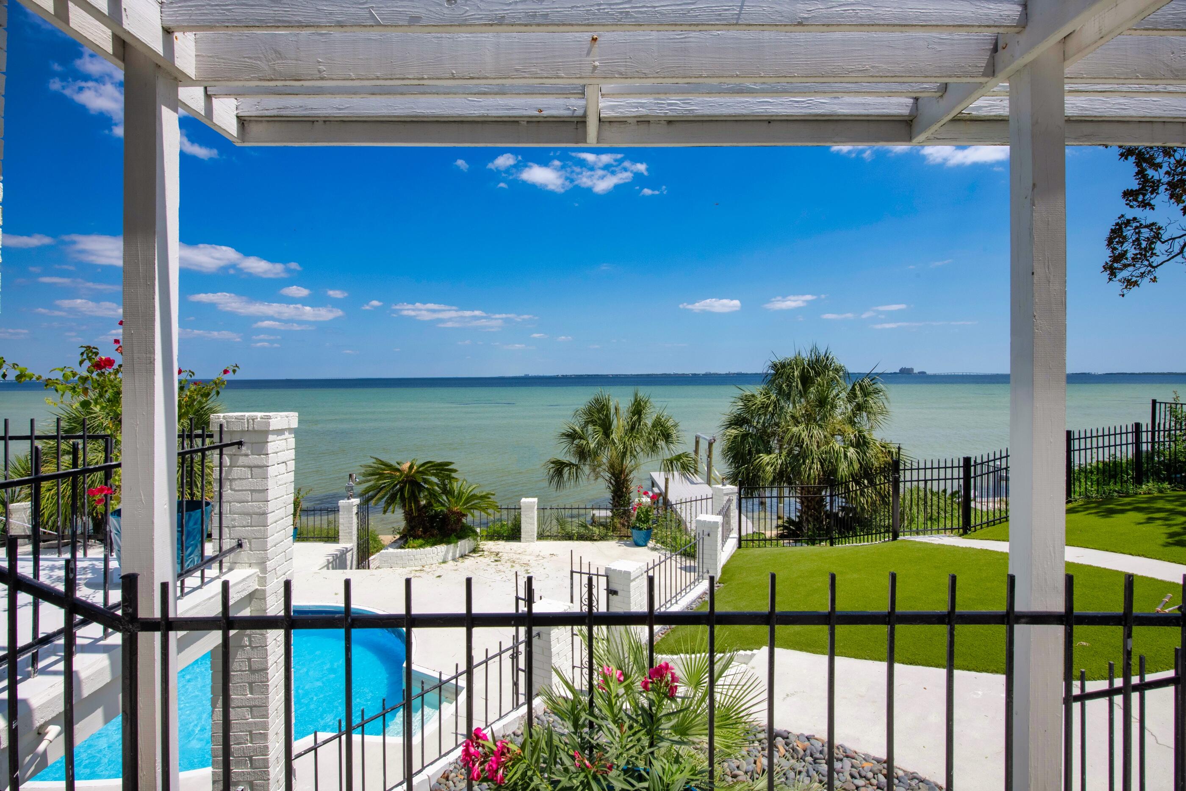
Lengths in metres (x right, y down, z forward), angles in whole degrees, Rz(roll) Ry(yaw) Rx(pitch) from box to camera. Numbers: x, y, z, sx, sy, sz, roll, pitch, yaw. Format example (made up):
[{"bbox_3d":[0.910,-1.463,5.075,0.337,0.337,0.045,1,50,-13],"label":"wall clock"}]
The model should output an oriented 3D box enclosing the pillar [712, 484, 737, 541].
[{"bbox_3d":[2.516,2.196,11.337,0.330,0.930,0.330,-1,2,-28],"label":"pillar"}]

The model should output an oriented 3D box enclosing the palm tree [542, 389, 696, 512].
[{"bbox_3d":[0.710,1.673,15.400,3.947,3.587,3.700,0,2,0],"label":"palm tree"}]

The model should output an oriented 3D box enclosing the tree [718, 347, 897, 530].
[{"bbox_3d":[4.575,0.973,12.700,3.692,4.010,3.500,0,2,0],"label":"tree"}]

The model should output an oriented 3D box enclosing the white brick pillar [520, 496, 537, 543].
[{"bbox_3d":[-1.470,2.914,13.789,0.350,0.950,0.350,0,2,0],"label":"white brick pillar"}]

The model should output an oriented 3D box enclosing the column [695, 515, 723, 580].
[{"bbox_3d":[1.790,2.304,9.015,0.345,0.880,0.345,1,2,27],"label":"column"}]

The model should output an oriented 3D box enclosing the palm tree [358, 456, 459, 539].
[{"bbox_3d":[-3.940,2.194,12.700,2.104,1.688,2.050,0,2,0],"label":"palm tree"}]

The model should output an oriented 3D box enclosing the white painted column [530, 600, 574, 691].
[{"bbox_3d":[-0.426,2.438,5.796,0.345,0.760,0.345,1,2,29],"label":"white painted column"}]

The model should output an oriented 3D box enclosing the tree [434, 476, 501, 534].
[{"bbox_3d":[-2.792,2.390,12.900,1.492,1.230,1.500,0,2,0],"label":"tree"}]

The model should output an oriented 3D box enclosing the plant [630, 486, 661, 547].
[{"bbox_3d":[1.188,2.733,13.450,0.715,1.388,0.650,0,2,0],"label":"plant"}]

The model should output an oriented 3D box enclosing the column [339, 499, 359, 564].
[{"bbox_3d":[-5.665,3.152,13.846,0.355,1.430,0.350,0,2,0],"label":"column"}]

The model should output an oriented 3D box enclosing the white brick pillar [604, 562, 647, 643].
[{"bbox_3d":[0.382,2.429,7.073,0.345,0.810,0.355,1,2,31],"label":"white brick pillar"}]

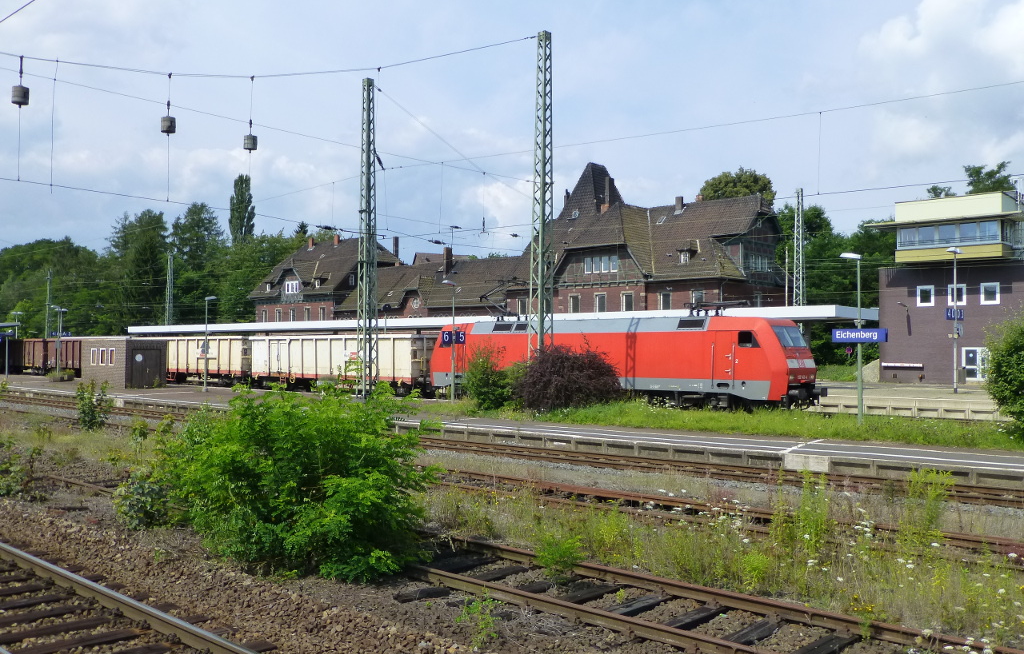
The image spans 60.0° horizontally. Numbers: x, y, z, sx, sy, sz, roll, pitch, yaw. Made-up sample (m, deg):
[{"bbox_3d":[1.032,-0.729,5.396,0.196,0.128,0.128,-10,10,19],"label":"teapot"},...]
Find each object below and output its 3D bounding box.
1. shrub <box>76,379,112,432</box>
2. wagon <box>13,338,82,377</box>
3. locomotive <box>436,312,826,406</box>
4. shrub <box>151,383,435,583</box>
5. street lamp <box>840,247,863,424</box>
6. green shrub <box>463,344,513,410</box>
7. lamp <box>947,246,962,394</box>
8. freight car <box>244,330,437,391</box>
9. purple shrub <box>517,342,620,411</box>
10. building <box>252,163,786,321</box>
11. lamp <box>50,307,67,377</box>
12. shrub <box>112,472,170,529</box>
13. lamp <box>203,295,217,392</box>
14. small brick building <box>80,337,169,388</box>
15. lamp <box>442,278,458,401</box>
[{"bbox_3d":[-14.113,2.709,30.000,1.200,1.780,1.150,1,-1,-25],"label":"shrub"},{"bbox_3d":[-38.680,2.778,76.688,15.600,3.250,2.950,-1,-2,42],"label":"wagon"},{"bbox_3d":[3.644,1.591,38.317,19.500,3.980,3.000,-1,-2,42],"label":"locomotive"},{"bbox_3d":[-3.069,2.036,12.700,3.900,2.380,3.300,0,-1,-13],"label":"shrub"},{"bbox_3d":[9.318,0.461,24.438,0.750,5.000,0.300,-1,-2,35],"label":"street lamp"},{"bbox_3d":[-0.933,1.925,33.800,1.950,2.480,1.900,0,-1,0],"label":"green shrub"},{"bbox_3d":[19.561,-0.290,39.237,0.350,6.450,1.500,-1,-2,39],"label":"lamp"},{"bbox_3d":[-9.437,2.200,50.171,15.700,3.250,3.000,-1,-2,42],"label":"freight car"},{"bbox_3d":[2.269,1.957,35.657,4.000,2.750,3.400,-1,-2,39],"label":"purple shrub"},{"bbox_3d":[-3.257,-5.258,91.972,60.001,19.200,14.000,-1,-2,39],"label":"building"},{"bbox_3d":[-33.761,1.186,65.544,0.320,5.537,0.800,-1,-2,41],"label":"lamp"},{"bbox_3d":[-6.053,2.794,14.500,0.950,0.930,0.900,1,-1,-22],"label":"shrub"},{"bbox_3d":[-16.880,0.954,49.856,0.320,5.344,0.800,-1,-2,41],"label":"lamp"},{"bbox_3d":[-24.216,2.236,55.322,5.671,3.022,2.564,-1,-2,39],"label":"small brick building"},{"bbox_3d":[-2.824,0.646,39.597,0.320,5.506,0.800,-1,-2,39],"label":"lamp"}]

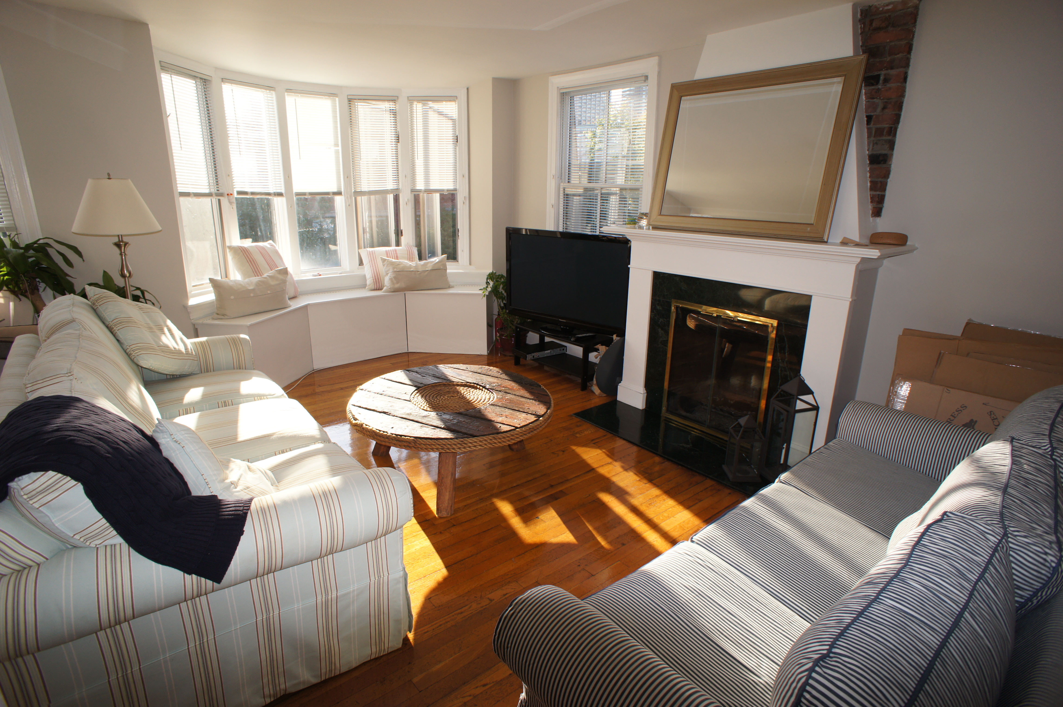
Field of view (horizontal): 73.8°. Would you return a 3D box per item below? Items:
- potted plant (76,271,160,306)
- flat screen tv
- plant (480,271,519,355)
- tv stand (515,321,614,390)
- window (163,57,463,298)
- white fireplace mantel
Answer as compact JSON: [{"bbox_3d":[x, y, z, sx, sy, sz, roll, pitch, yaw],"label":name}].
[{"bbox_3d":[-2.243,-0.284,3.841,0.420,0.340,0.380,-14,22,-42],"label":"potted plant"},{"bbox_3d":[0.246,-0.529,5.216,1.090,0.710,0.200,13,20,37],"label":"flat screen tv"},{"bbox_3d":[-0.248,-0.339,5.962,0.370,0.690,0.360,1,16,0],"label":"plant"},{"bbox_3d":[0.220,-0.001,5.330,0.323,0.344,0.872,-10,19,-34],"label":"tv stand"},{"bbox_3d":[-1.421,-1.310,5.267,0.550,1.450,2.280,16,22,42],"label":"window"},{"bbox_3d":[1.060,-0.083,3.957,0.394,1.150,1.790,-10,19,-34],"label":"white fireplace mantel"}]

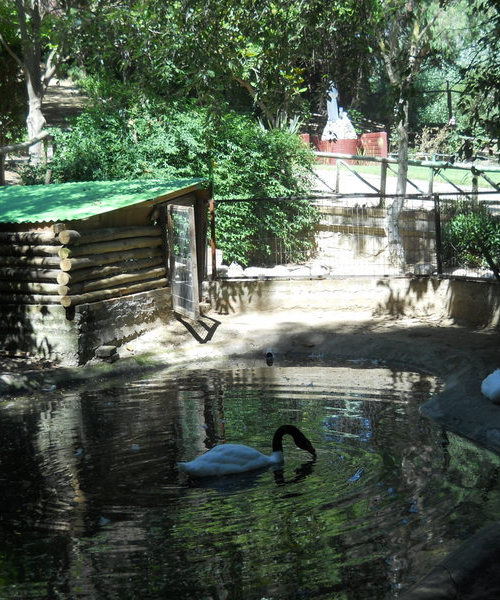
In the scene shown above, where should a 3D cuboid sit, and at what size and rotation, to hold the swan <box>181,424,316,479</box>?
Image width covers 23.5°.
[{"bbox_3d":[-0.010,0.821,6.550,0.790,0.220,0.280,-3,5,-28],"label":"swan"}]

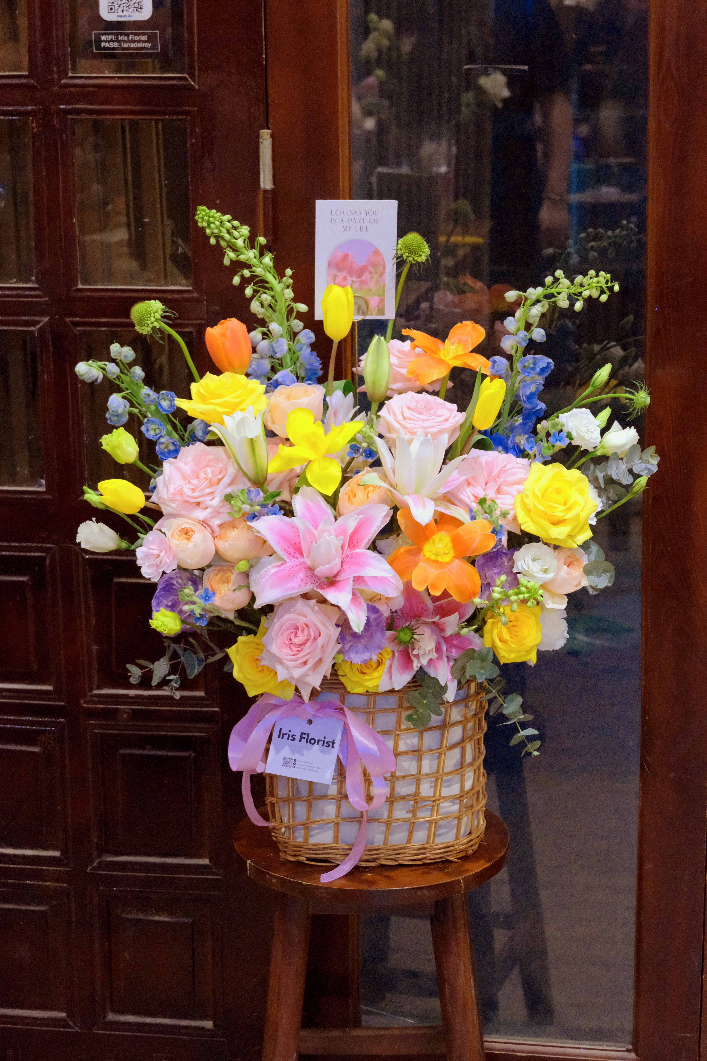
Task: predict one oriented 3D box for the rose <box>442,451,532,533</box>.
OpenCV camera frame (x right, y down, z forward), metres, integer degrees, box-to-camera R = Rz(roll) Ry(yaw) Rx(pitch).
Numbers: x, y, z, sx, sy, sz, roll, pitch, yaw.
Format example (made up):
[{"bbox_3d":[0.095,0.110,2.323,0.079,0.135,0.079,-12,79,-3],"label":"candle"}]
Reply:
[{"bbox_3d":[0.148,-0.043,2.443,0.100,0.098,0.070,1,-12,-6],"label":"rose"}]

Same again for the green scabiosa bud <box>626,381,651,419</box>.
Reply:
[{"bbox_3d":[0.330,-0.150,2.556,0.034,0.043,0.035,7,15,29],"label":"green scabiosa bud"}]

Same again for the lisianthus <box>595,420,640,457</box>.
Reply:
[{"bbox_3d":[0.306,-0.106,2.556,0.052,0.043,0.042,-6,11,22],"label":"lisianthus"}]

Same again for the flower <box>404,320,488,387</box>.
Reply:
[{"bbox_3d":[0.107,-0.203,2.542,0.102,0.070,0.090,-1,13,0],"label":"flower"}]

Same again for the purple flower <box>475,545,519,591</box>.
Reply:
[{"bbox_3d":[0.158,0.046,2.450,0.057,0.061,0.048,-3,-5,-9],"label":"purple flower"}]

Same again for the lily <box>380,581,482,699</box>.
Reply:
[{"bbox_3d":[0.087,0.124,2.497,0.120,0.130,0.080,-3,9,-10],"label":"lily"}]

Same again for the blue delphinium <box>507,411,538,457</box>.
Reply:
[{"bbox_3d":[0.197,-0.113,2.574,0.037,0.051,0.038,-3,14,-10],"label":"blue delphinium"}]

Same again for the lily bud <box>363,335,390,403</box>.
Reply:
[{"bbox_3d":[0.027,-0.183,2.505,0.032,0.082,0.032,0,15,0],"label":"lily bud"}]

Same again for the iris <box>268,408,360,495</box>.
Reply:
[{"bbox_3d":[-0.044,-0.087,2.430,0.100,0.096,0.065,-1,-16,0],"label":"iris"}]

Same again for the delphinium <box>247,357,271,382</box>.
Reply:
[{"bbox_3d":[-0.108,-0.183,2.520,0.028,0.030,0.027,2,-5,12],"label":"delphinium"}]

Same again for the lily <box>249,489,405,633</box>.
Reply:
[{"bbox_3d":[-0.031,0.032,2.500,0.170,0.160,0.090,0,-12,3],"label":"lily"}]

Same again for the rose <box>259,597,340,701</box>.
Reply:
[{"bbox_3d":[-0.060,0.134,2.489,0.093,0.118,0.075,1,6,8],"label":"rose"}]

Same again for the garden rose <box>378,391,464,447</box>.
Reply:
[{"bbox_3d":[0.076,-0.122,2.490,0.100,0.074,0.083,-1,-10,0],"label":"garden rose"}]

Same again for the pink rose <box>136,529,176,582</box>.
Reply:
[{"bbox_3d":[-0.230,0.029,2.580,0.050,0.060,0.042,4,7,20],"label":"pink rose"}]

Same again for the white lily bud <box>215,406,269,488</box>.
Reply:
[{"bbox_3d":[-0.129,-0.097,2.560,0.056,0.094,0.054,-12,13,8],"label":"white lily bud"}]

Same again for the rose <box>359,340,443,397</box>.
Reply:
[{"bbox_3d":[0.056,-0.191,2.610,0.100,0.072,0.095,-1,22,0],"label":"rose"}]

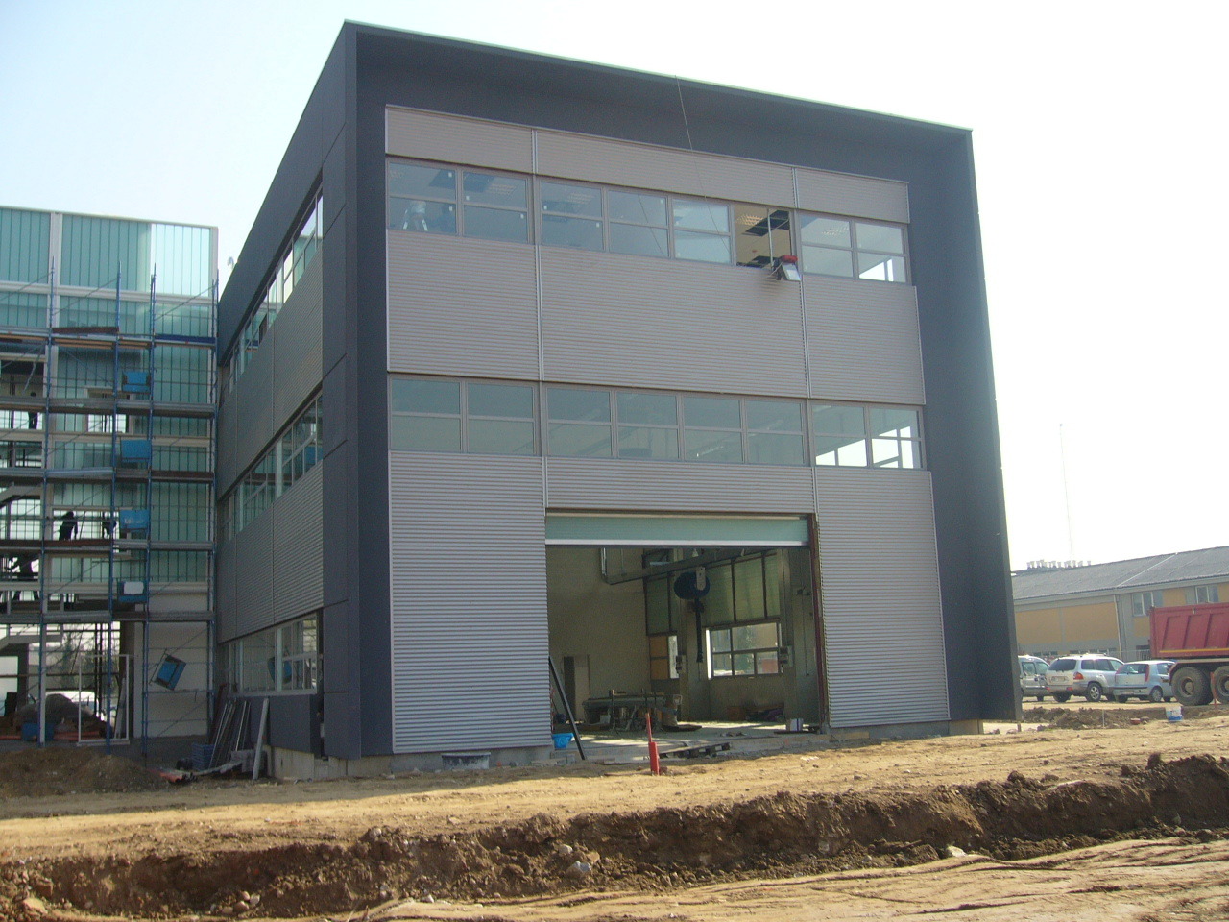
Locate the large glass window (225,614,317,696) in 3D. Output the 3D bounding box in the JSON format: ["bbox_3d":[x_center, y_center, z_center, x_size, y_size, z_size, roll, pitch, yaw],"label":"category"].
[{"bbox_3d":[-8.337,4.800,29.569,0.100,1.500,13.500,2,-10,-24],"label":"large glass window"}]

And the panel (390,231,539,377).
[{"bbox_3d":[-2.808,-2.905,23.398,2.899,2.720,0.100,2,-10,-24],"label":"panel"}]

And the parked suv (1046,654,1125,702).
[{"bbox_3d":[18.500,8.245,47.301,4.500,1.720,1.830,3,-11,-28],"label":"parked suv"}]

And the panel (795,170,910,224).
[{"bbox_3d":[5.300,-5.893,27.751,3.033,0.975,0.100,2,-10,-24],"label":"panel"}]

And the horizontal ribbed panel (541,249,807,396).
[{"bbox_3d":[1.302,-2.757,25.231,5.986,2.720,0.100,2,-10,-24],"label":"horizontal ribbed panel"}]

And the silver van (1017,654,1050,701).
[{"bbox_3d":[15.828,8.367,47.587,4.150,1.800,1.720,2,-10,-24],"label":"silver van"}]

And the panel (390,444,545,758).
[{"bbox_3d":[-2.596,2.498,22.488,2.899,5.297,0.100,2,-10,-24],"label":"panel"}]

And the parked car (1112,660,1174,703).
[{"bbox_3d":[19.980,8.020,45.379,3.820,1.480,1.660,3,-11,-30],"label":"parked car"}]

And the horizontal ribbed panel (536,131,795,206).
[{"bbox_3d":[1.157,-6.037,25.895,6.051,0.975,0.100,2,-10,-24],"label":"horizontal ribbed panel"}]

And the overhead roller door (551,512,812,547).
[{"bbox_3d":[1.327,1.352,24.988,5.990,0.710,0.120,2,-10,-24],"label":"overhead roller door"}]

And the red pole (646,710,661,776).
[{"bbox_3d":[0.620,4.612,20.300,0.140,1.060,0.140,-6,-9,0],"label":"red pole"}]

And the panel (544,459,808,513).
[{"bbox_3d":[1.418,0.523,24.803,6.051,0.993,0.100,2,-10,-24],"label":"panel"}]

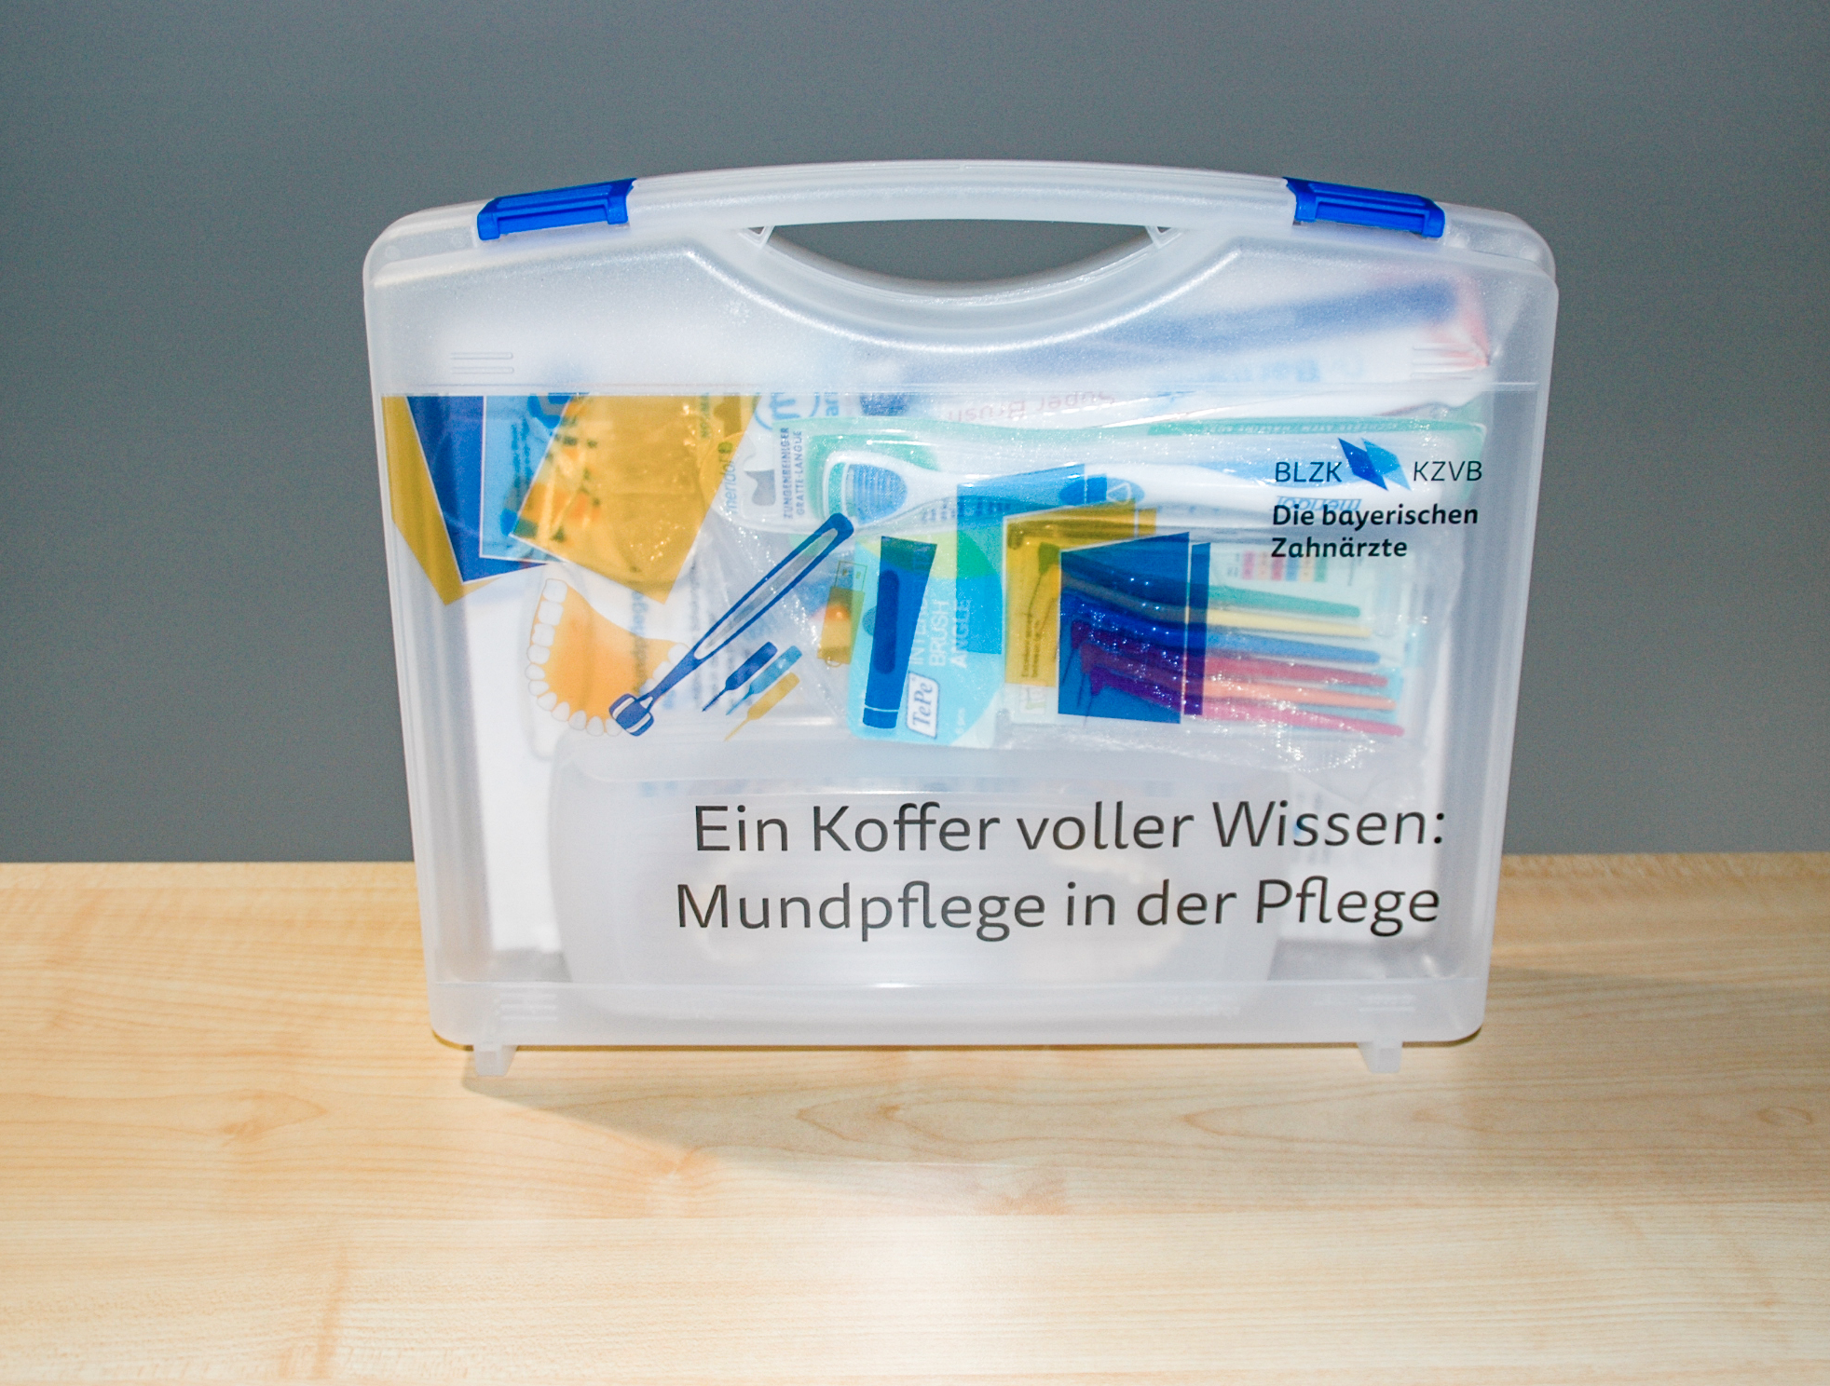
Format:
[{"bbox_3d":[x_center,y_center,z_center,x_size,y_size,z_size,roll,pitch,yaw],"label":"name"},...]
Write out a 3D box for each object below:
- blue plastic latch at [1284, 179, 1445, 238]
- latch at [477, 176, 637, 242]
[{"bbox_3d":[0.135,-0.148,0.651,0.044,0.011,0.026,6,19,-2],"label":"blue plastic latch"},{"bbox_3d":[-0.108,-0.147,0.651,0.044,0.011,0.026,-7,19,2],"label":"latch"}]

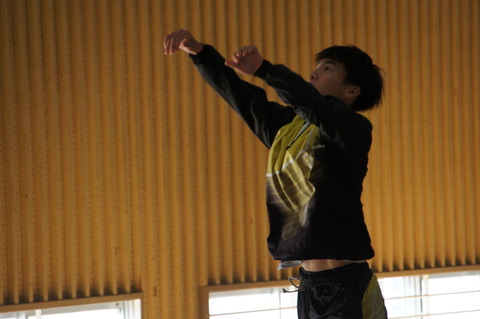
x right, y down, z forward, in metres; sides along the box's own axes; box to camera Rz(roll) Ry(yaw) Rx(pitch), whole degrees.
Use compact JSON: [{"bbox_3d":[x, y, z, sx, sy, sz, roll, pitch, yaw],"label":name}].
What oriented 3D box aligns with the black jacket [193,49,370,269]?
[{"bbox_3d":[0.142,-0.013,11.750,0.540,0.690,0.480,-2,1,-33],"label":"black jacket"}]

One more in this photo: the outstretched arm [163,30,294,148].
[{"bbox_3d":[-0.037,-0.227,11.800,0.580,0.180,0.160,33,-19,-31],"label":"outstretched arm"}]

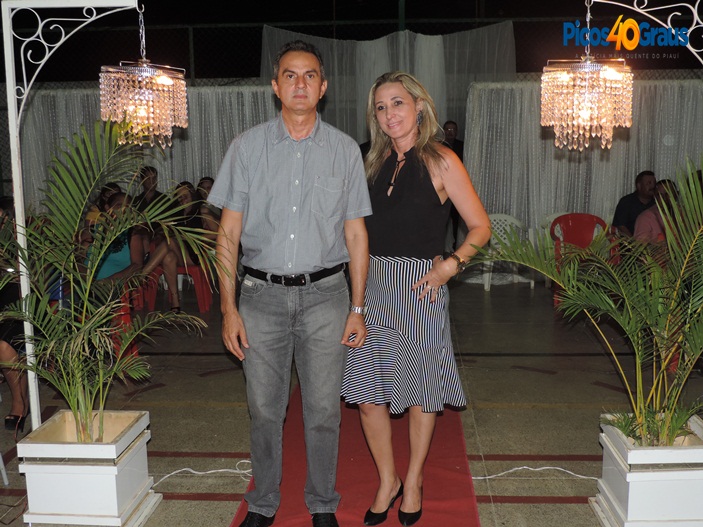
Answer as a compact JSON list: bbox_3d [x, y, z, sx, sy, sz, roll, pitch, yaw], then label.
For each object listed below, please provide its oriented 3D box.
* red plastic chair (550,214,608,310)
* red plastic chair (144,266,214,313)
[{"bbox_3d":[2.084,-0.038,7.370,0.570,0.800,0.560,0,7,9],"label":"red plastic chair"},{"bbox_3d":[-1.500,0.015,7.350,0.560,0.800,0.560,-1,7,0],"label":"red plastic chair"}]

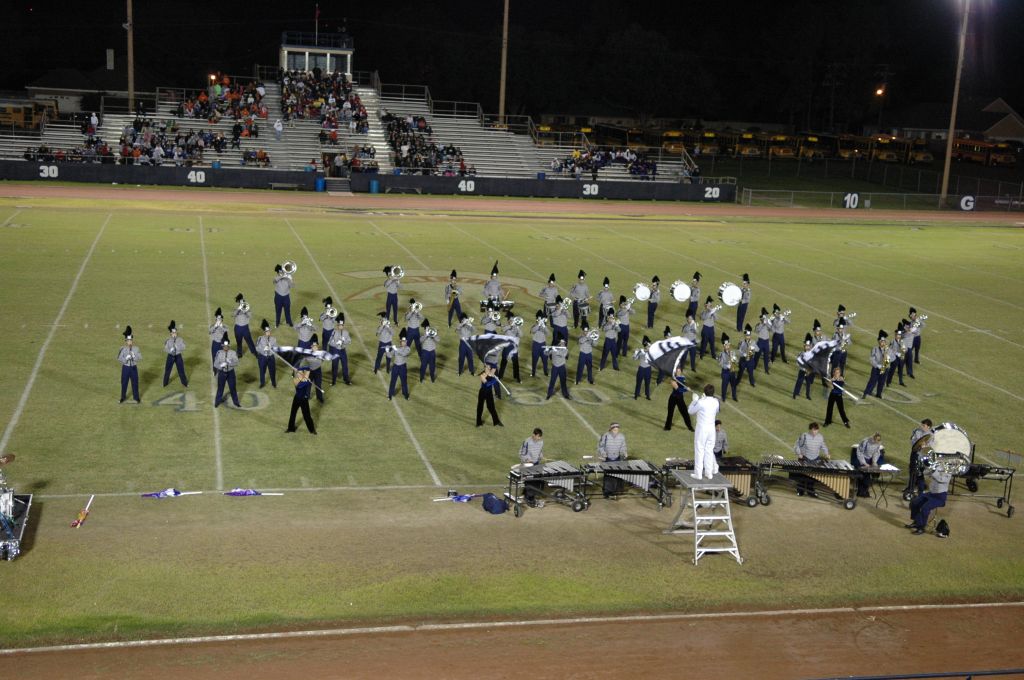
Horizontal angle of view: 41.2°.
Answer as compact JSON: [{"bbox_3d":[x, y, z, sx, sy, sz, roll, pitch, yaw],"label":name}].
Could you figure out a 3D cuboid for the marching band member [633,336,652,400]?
[{"bbox_3d":[3.553,0.757,36.937,0.580,1.780,0.480,0,12,-13],"label":"marching band member"}]

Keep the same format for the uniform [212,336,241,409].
[{"bbox_3d":[-7.053,0.749,33.852,0.680,1.860,0.480,0,12,-13],"label":"uniform"}]

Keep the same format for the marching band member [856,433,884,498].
[{"bbox_3d":[7.877,2.796,29.689,0.580,1.400,0.700,-1,12,-18],"label":"marching band member"}]

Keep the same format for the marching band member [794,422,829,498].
[{"bbox_3d":[6.465,2.595,29.497,0.700,1.670,0.500,2,11,-4],"label":"marching band member"}]

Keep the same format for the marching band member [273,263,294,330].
[{"bbox_3d":[-7.265,-1.404,43.655,0.620,1.980,0.550,0,12,-16],"label":"marching band member"}]

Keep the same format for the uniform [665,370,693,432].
[{"bbox_3d":[4.105,1.482,34.128,0.700,1.580,0.500,-1,12,-18],"label":"uniform"}]

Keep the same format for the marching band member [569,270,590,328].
[{"bbox_3d":[2.298,-1.392,46.417,0.620,1.970,0.460,0,12,-13],"label":"marching band member"}]

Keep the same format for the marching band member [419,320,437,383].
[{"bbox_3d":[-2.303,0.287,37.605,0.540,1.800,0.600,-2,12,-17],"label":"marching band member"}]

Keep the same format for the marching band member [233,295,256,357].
[{"bbox_3d":[-7.671,-0.412,39.263,0.620,1.850,0.580,-2,12,-23],"label":"marching band member"}]

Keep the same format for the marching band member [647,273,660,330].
[{"bbox_3d":[4.926,-1.330,47.134,0.450,1.830,0.500,-1,12,-18],"label":"marching band member"}]

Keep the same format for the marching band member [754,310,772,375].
[{"bbox_3d":[7.596,0.006,41.186,0.550,1.970,0.460,-2,12,-23],"label":"marching band member"}]

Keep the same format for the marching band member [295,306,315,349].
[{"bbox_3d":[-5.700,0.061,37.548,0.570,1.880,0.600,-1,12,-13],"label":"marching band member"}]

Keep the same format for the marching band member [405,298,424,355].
[{"bbox_3d":[-2.805,-0.314,39.916,0.580,1.830,0.550,0,12,-13],"label":"marching band member"}]

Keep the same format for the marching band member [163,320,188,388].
[{"bbox_3d":[-8.722,0.356,35.419,0.600,1.760,0.450,0,12,-13],"label":"marching band member"}]

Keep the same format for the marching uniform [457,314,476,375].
[{"bbox_3d":[-1.293,0.103,38.764,0.560,1.830,0.460,-1,12,-18],"label":"marching uniform"}]

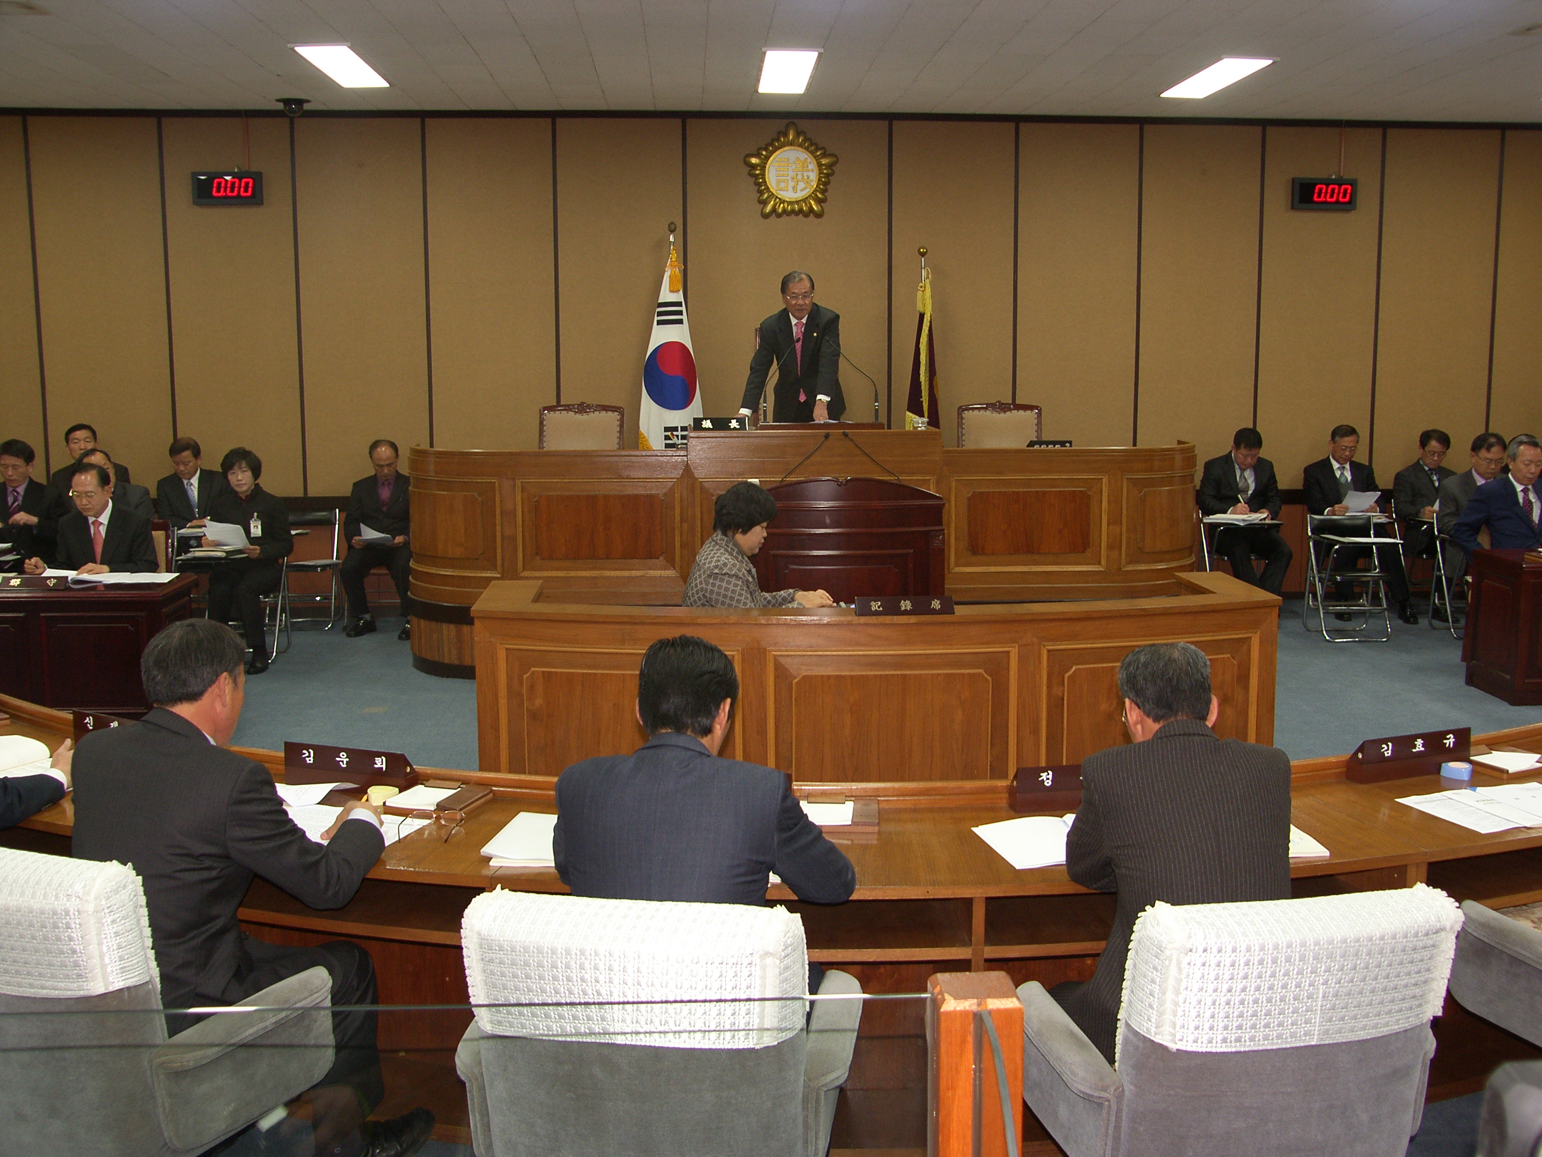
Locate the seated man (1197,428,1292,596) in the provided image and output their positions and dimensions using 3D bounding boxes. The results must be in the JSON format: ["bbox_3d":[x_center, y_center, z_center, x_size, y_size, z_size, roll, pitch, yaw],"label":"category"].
[{"bbox_3d":[3.259,-0.389,10.720,0.600,1.270,0.780,-1,8,-4],"label":"seated man"}]

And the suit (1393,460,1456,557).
[{"bbox_3d":[4.573,-0.364,10.870,0.530,0.920,0.660,-1,8,-5],"label":"suit"}]

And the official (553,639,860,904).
[{"bbox_3d":[-0.120,0.717,3.022,0.570,1.230,0.820,0,8,5],"label":"official"}]

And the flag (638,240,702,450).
[{"bbox_3d":[-0.662,-1.335,10.243,0.470,1.720,0.280,-1,8,-3],"label":"flag"}]

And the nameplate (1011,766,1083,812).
[{"bbox_3d":[0.716,0.486,3.662,0.335,0.100,0.080,-1,8,-8],"label":"nameplate"}]

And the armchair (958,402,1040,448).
[{"bbox_3d":[1.472,-0.572,10.000,0.620,1.090,0.660,-1,8,-2],"label":"armchair"}]

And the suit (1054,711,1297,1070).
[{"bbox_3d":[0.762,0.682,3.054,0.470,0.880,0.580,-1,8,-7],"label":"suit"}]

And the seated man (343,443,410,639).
[{"bbox_3d":[-2.607,-0.291,10.451,0.540,1.260,0.750,-1,8,-3],"label":"seated man"}]

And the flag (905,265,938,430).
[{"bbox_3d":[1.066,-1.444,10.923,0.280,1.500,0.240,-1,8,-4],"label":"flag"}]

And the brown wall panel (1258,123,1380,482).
[{"bbox_3d":[3.790,-1.851,10.793,0.822,2.475,0.050,-1,8,-3],"label":"brown wall panel"}]

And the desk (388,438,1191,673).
[{"bbox_3d":[0.239,-0.183,9.169,4.780,1.390,0.850,-1,8,-3],"label":"desk"}]

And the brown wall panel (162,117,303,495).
[{"bbox_3d":[-3.724,-1.863,10.807,0.854,2.590,0.050,-1,8,-3],"label":"brown wall panel"}]

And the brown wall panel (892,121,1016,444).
[{"bbox_3d":[1.290,-1.908,11.081,0.868,2.590,0.050,-1,8,-3],"label":"brown wall panel"}]

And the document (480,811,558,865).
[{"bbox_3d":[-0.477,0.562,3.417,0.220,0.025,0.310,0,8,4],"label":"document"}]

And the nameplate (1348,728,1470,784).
[{"bbox_3d":[1.557,0.426,3.794,0.326,0.107,0.055,-3,8,-20],"label":"nameplate"}]

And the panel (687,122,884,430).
[{"bbox_3d":[0.122,-1.913,11.095,1.428,2.627,0.050,-1,8,-4],"label":"panel"}]

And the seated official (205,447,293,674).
[{"bbox_3d":[-3.024,-0.127,9.050,0.530,1.240,0.760,-1,8,-2],"label":"seated official"}]

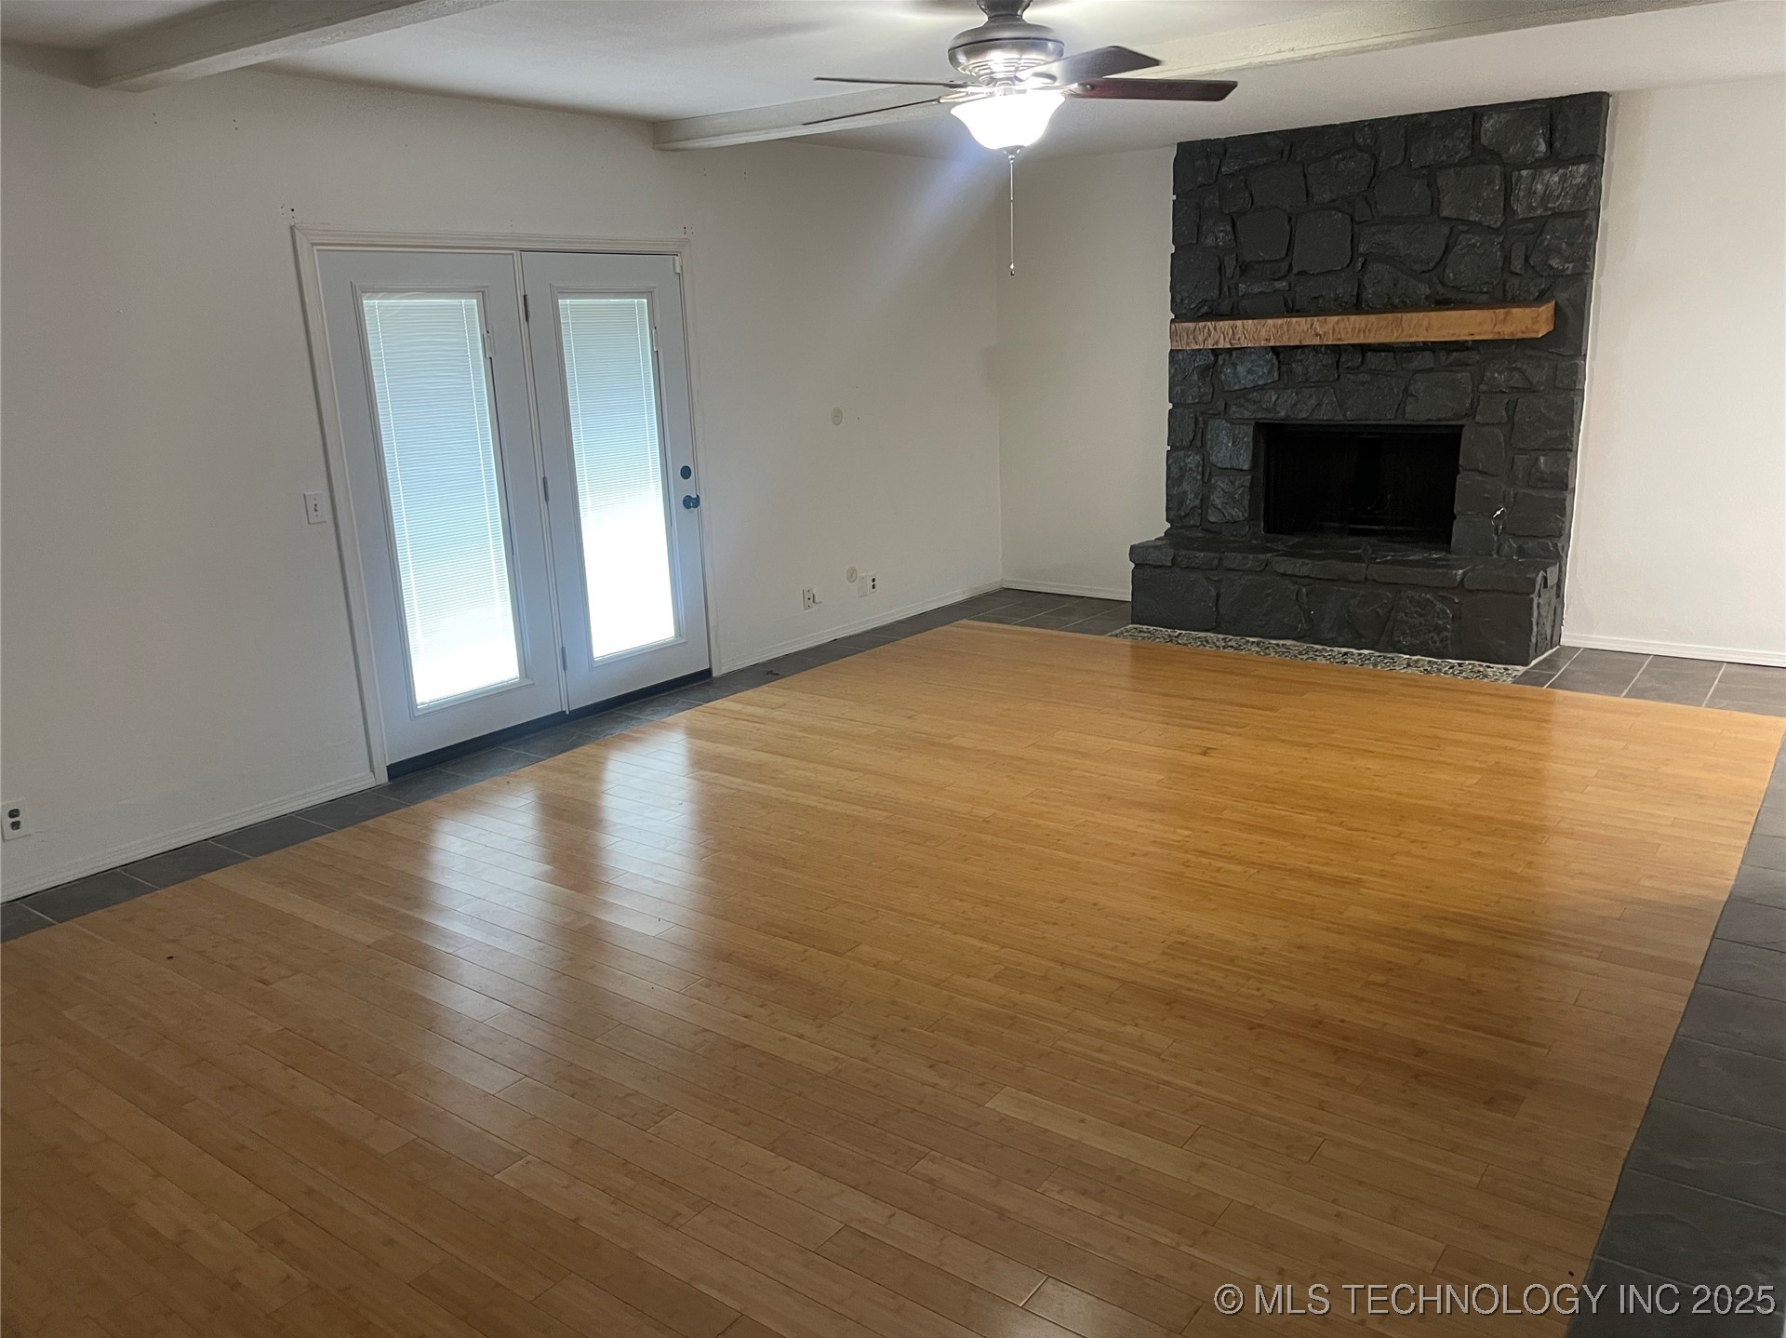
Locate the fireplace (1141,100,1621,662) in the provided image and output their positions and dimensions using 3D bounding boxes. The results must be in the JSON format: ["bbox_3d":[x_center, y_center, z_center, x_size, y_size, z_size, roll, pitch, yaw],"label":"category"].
[{"bbox_3d":[2.305,-1.432,6.854,2.119,2.579,0.561,9,18,37],"label":"fireplace"}]

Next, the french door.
[{"bbox_3d":[-1.520,-0.765,5.854,0.101,2.002,1.819,9,18,37],"label":"french door"}]

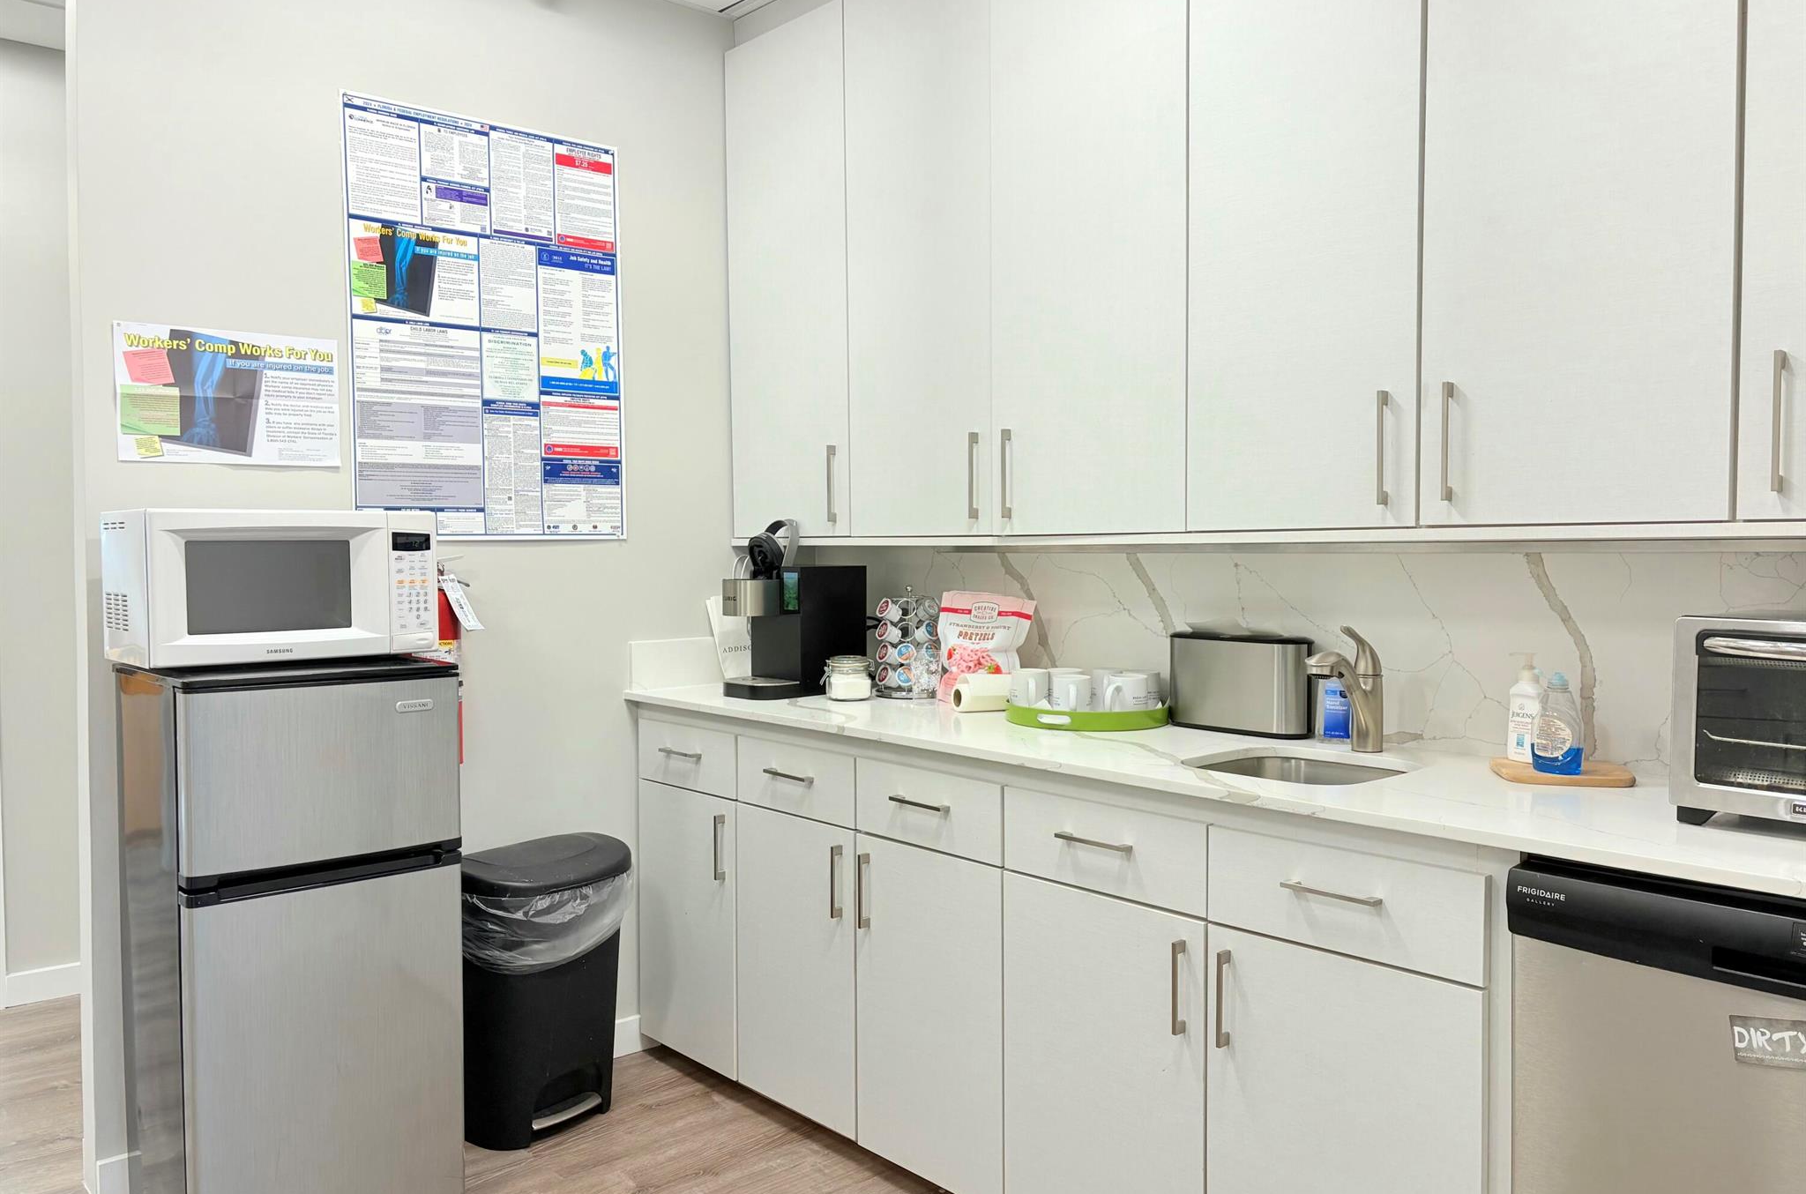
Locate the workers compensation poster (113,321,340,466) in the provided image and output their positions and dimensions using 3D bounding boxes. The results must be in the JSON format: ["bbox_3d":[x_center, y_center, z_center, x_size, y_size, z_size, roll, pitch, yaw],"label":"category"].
[{"bbox_3d":[-1.389,-0.413,2.814,0.428,0.275,0.006,-2,3,-41],"label":"workers compensation poster"}]

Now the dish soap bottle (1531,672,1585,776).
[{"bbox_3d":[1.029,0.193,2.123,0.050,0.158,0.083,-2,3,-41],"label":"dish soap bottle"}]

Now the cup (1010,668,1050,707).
[{"bbox_3d":[0.270,0.207,2.853,0.083,0.097,0.113,0,2,1],"label":"cup"}]

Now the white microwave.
[{"bbox_3d":[-1.230,-0.022,2.648,0.517,0.284,0.335,-2,3,-42],"label":"white microwave"}]

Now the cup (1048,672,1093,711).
[{"bbox_3d":[0.344,0.212,2.751,0.081,0.095,0.115,0,2,5],"label":"cup"}]

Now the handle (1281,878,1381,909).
[{"bbox_3d":[0.617,0.427,1.957,0.027,0.009,0.149,-2,3,-41],"label":"handle"}]

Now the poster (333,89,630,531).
[{"bbox_3d":[-0.961,-0.623,3.192,0.681,0.981,0.010,-2,3,-41],"label":"poster"}]

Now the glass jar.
[{"bbox_3d":[-0.132,0.196,3.297,0.124,0.104,0.110,0,2,0],"label":"glass jar"}]

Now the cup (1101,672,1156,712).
[{"bbox_3d":[0.454,0.210,2.783,0.081,0.095,0.115,2,3,44],"label":"cup"}]

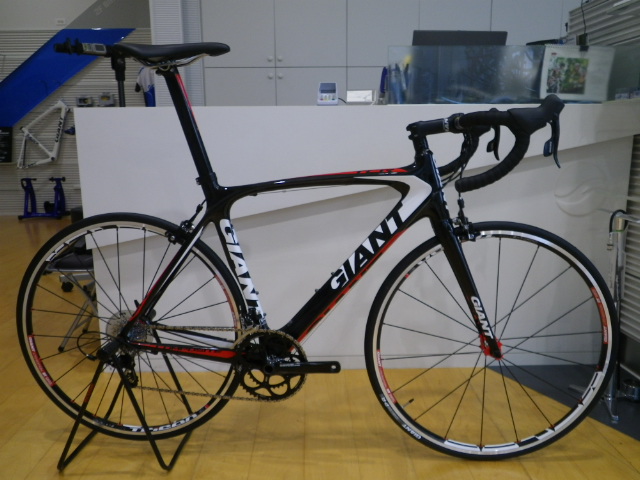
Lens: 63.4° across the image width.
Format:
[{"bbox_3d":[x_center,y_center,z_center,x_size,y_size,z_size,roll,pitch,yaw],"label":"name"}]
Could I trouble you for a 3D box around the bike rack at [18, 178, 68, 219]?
[{"bbox_3d":[-3.288,-0.508,6.197,0.500,0.460,0.440,-2,11,-9],"label":"bike rack"}]

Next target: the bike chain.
[{"bbox_3d":[-0.290,0.337,1.403,0.520,0.212,0.030,0,11,5],"label":"bike chain"}]

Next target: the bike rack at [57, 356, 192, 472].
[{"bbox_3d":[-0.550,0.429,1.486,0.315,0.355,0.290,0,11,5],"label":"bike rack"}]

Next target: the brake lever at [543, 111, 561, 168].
[{"bbox_3d":[0.469,-0.201,1.048,0.034,0.118,0.028,0,11,4],"label":"brake lever"}]

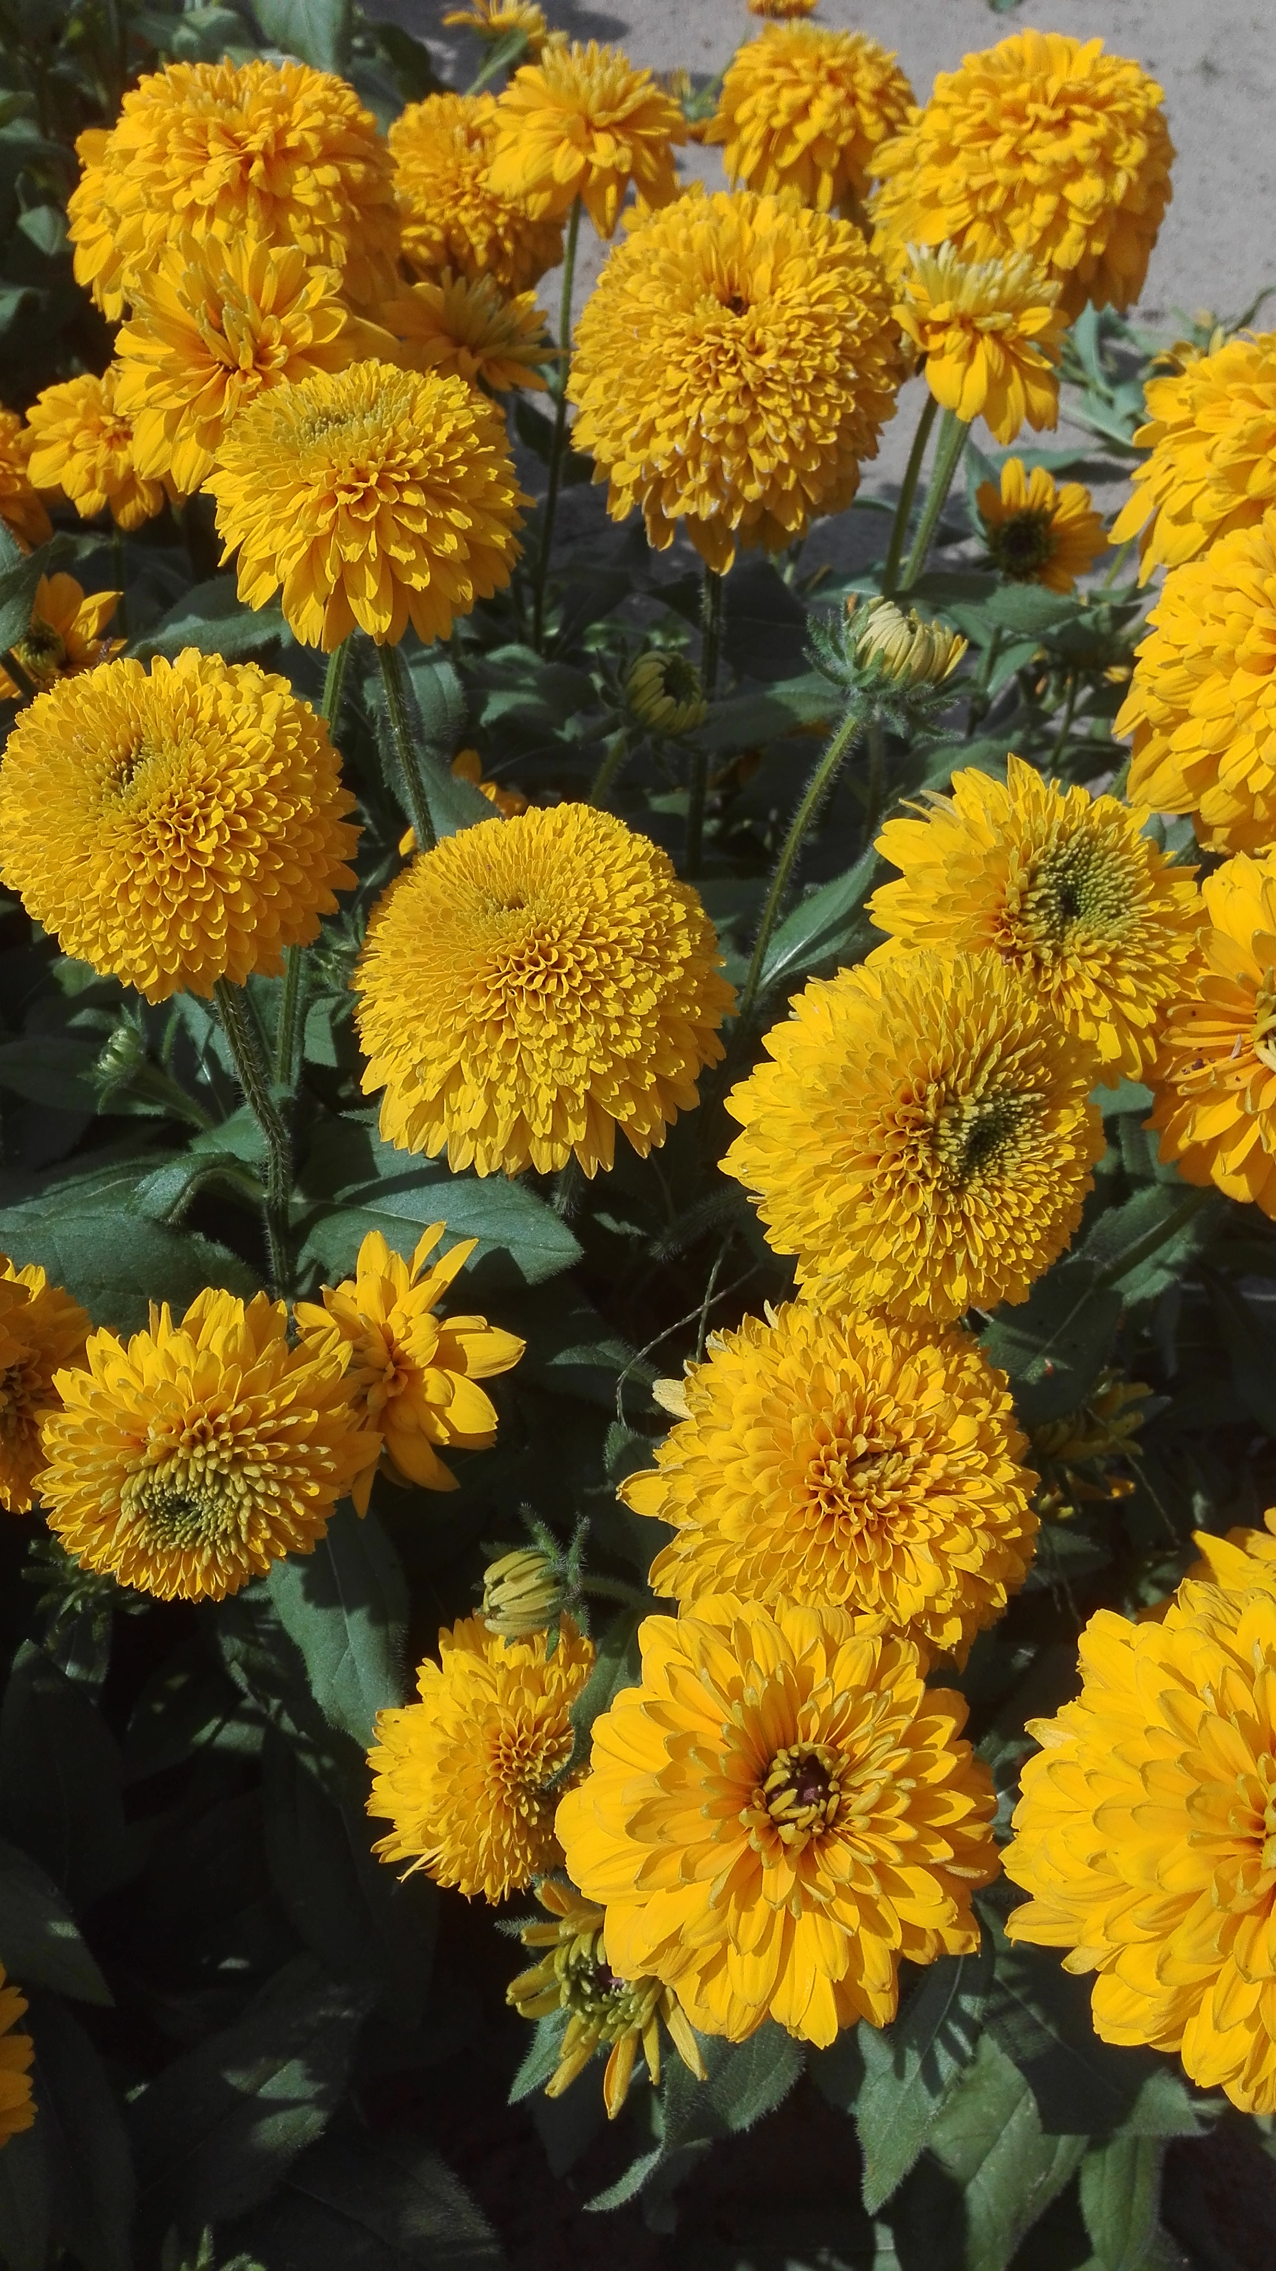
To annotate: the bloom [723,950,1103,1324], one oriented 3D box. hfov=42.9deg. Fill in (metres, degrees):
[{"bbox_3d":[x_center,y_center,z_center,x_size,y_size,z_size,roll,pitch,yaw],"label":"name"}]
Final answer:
[{"bbox_3d":[0.065,0.000,0.385,0.092,0.064,0.088,0,87,-26],"label":"bloom"}]

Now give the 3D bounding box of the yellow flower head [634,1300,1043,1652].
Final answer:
[{"bbox_3d":[0.044,0.079,0.370,0.090,0.058,0.085,0,74,-6],"label":"yellow flower head"}]

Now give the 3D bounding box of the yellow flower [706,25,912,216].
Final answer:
[{"bbox_3d":[0.066,-0.390,0.628,0.080,0.056,0.080,0,65,-5],"label":"yellow flower"}]

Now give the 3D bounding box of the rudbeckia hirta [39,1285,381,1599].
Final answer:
[{"bbox_3d":[-0.106,0.077,0.403,0.080,0.080,0.042,0,9,-5],"label":"rudbeckia hirta"}]

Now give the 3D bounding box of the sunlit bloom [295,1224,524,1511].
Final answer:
[{"bbox_3d":[-0.058,0.058,0.410,0.058,0.034,0.068,0,73,-6],"label":"sunlit bloom"}]

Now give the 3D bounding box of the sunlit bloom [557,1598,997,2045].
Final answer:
[{"bbox_3d":[0.030,0.145,0.351,0.092,0.039,0.092,0,62,-2],"label":"sunlit bloom"}]

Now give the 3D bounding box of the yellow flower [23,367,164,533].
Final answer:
[{"bbox_3d":[-0.172,-0.219,0.520,0.052,0.036,0.053,0,75,-6],"label":"yellow flower"}]

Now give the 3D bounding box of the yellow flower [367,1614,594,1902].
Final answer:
[{"bbox_3d":[-0.037,0.158,0.414,0.068,0.037,0.068,0,71,-33],"label":"yellow flower"}]

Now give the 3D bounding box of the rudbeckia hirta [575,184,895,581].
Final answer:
[{"bbox_3d":[0.024,-0.184,0.398,0.088,0.063,0.088,0,76,0],"label":"rudbeckia hirta"}]

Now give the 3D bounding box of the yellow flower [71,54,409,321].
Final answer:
[{"bbox_3d":[-0.120,-0.281,0.485,0.093,0.066,0.082,0,61,0],"label":"yellow flower"}]

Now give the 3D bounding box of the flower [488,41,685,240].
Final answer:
[{"bbox_3d":[-0.016,-0.312,0.510,0.062,0.045,0.060,0,56,0],"label":"flower"}]

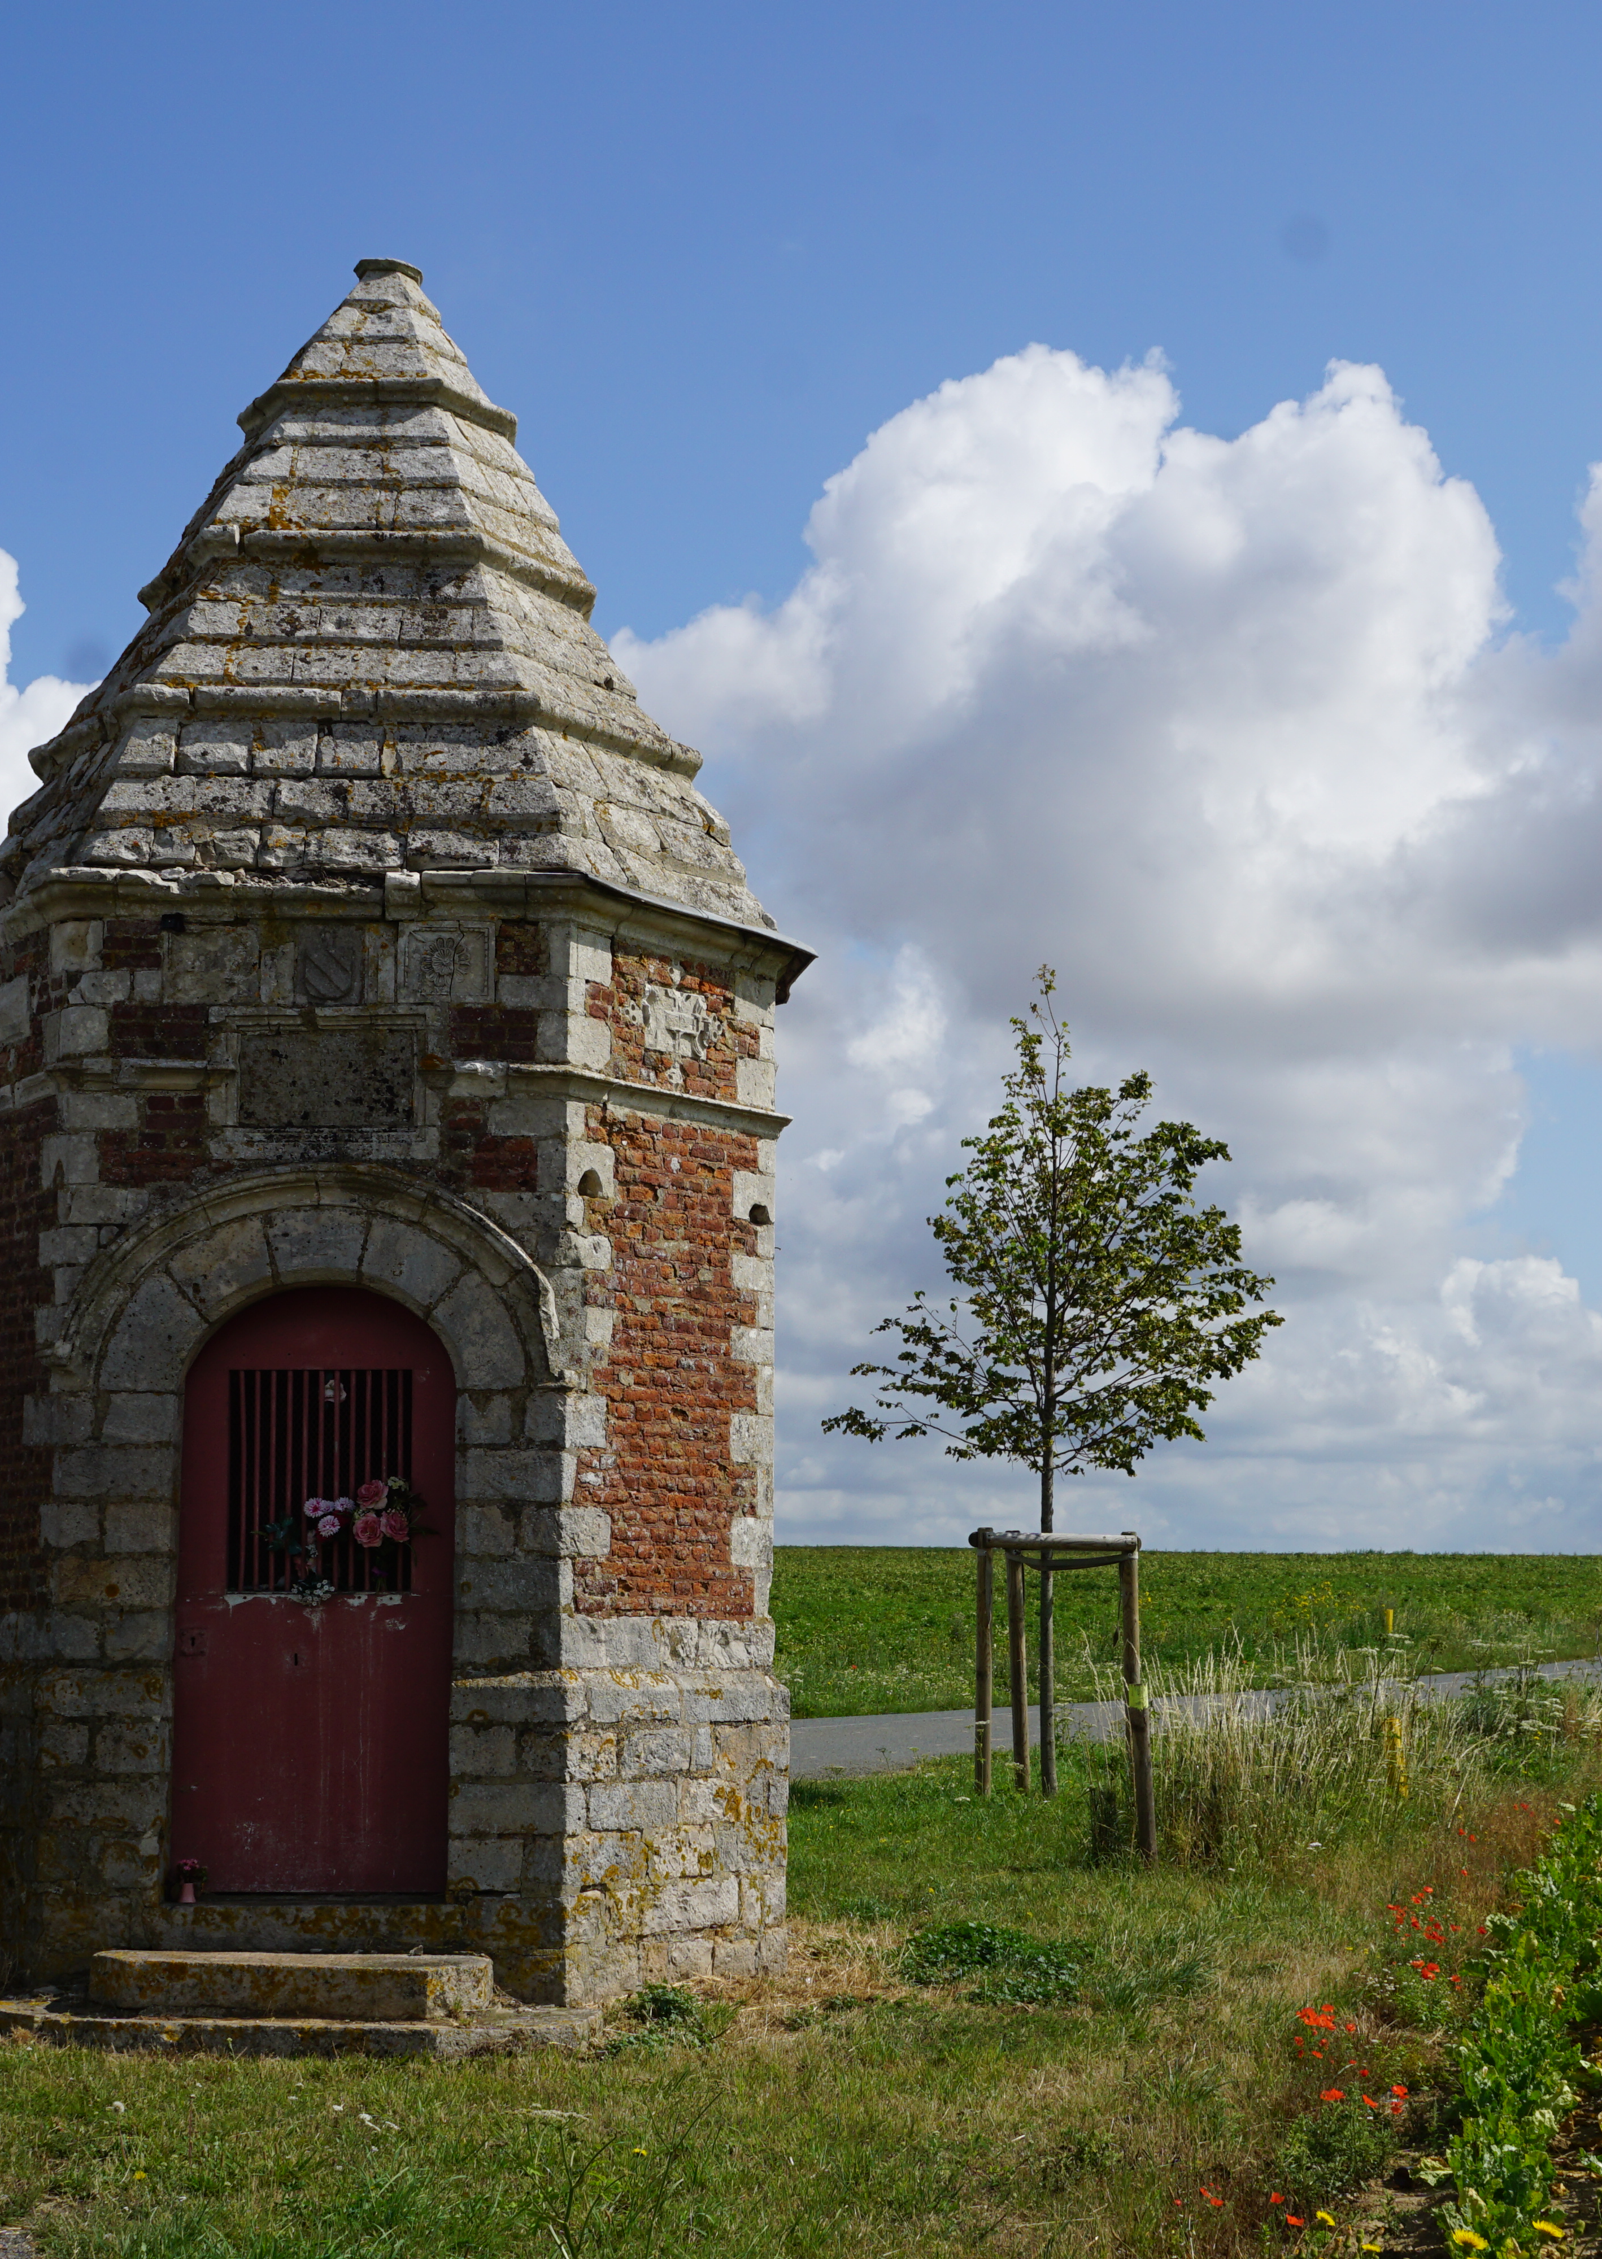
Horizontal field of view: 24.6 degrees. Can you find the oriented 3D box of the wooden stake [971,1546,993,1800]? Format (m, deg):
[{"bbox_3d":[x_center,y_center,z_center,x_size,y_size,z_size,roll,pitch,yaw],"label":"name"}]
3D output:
[{"bbox_3d":[0.985,2.962,19.785,0.080,1.589,0.080,1,-7,0],"label":"wooden stake"}]

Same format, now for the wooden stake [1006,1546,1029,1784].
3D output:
[{"bbox_3d":[1.220,3.043,20.380,0.080,1.594,0.080,-2,-7,0],"label":"wooden stake"}]

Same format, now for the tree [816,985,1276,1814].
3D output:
[{"bbox_3d":[1.369,1.436,20.079,2.492,4.702,2.400,0,-7,0],"label":"tree"}]

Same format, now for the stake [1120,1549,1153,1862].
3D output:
[{"bbox_3d":[1.780,2.975,19.280,0.090,1.728,0.090,-3,-7,0],"label":"stake"}]

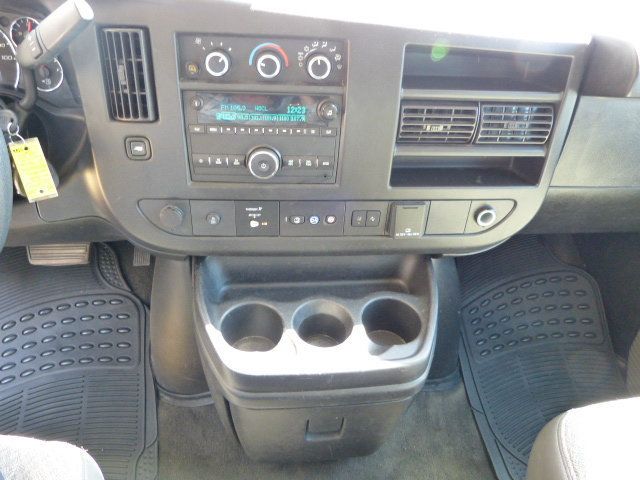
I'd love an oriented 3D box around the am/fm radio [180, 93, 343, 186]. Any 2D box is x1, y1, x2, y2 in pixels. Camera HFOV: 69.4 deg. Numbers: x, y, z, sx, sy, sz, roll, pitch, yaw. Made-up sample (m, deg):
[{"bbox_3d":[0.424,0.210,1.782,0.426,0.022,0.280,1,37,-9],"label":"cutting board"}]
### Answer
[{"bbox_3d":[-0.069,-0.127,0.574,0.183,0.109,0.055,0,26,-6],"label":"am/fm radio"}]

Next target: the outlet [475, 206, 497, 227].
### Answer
[{"bbox_3d":[0.227,-0.035,0.641,0.028,0.028,0.025,0,26,-6],"label":"outlet"}]

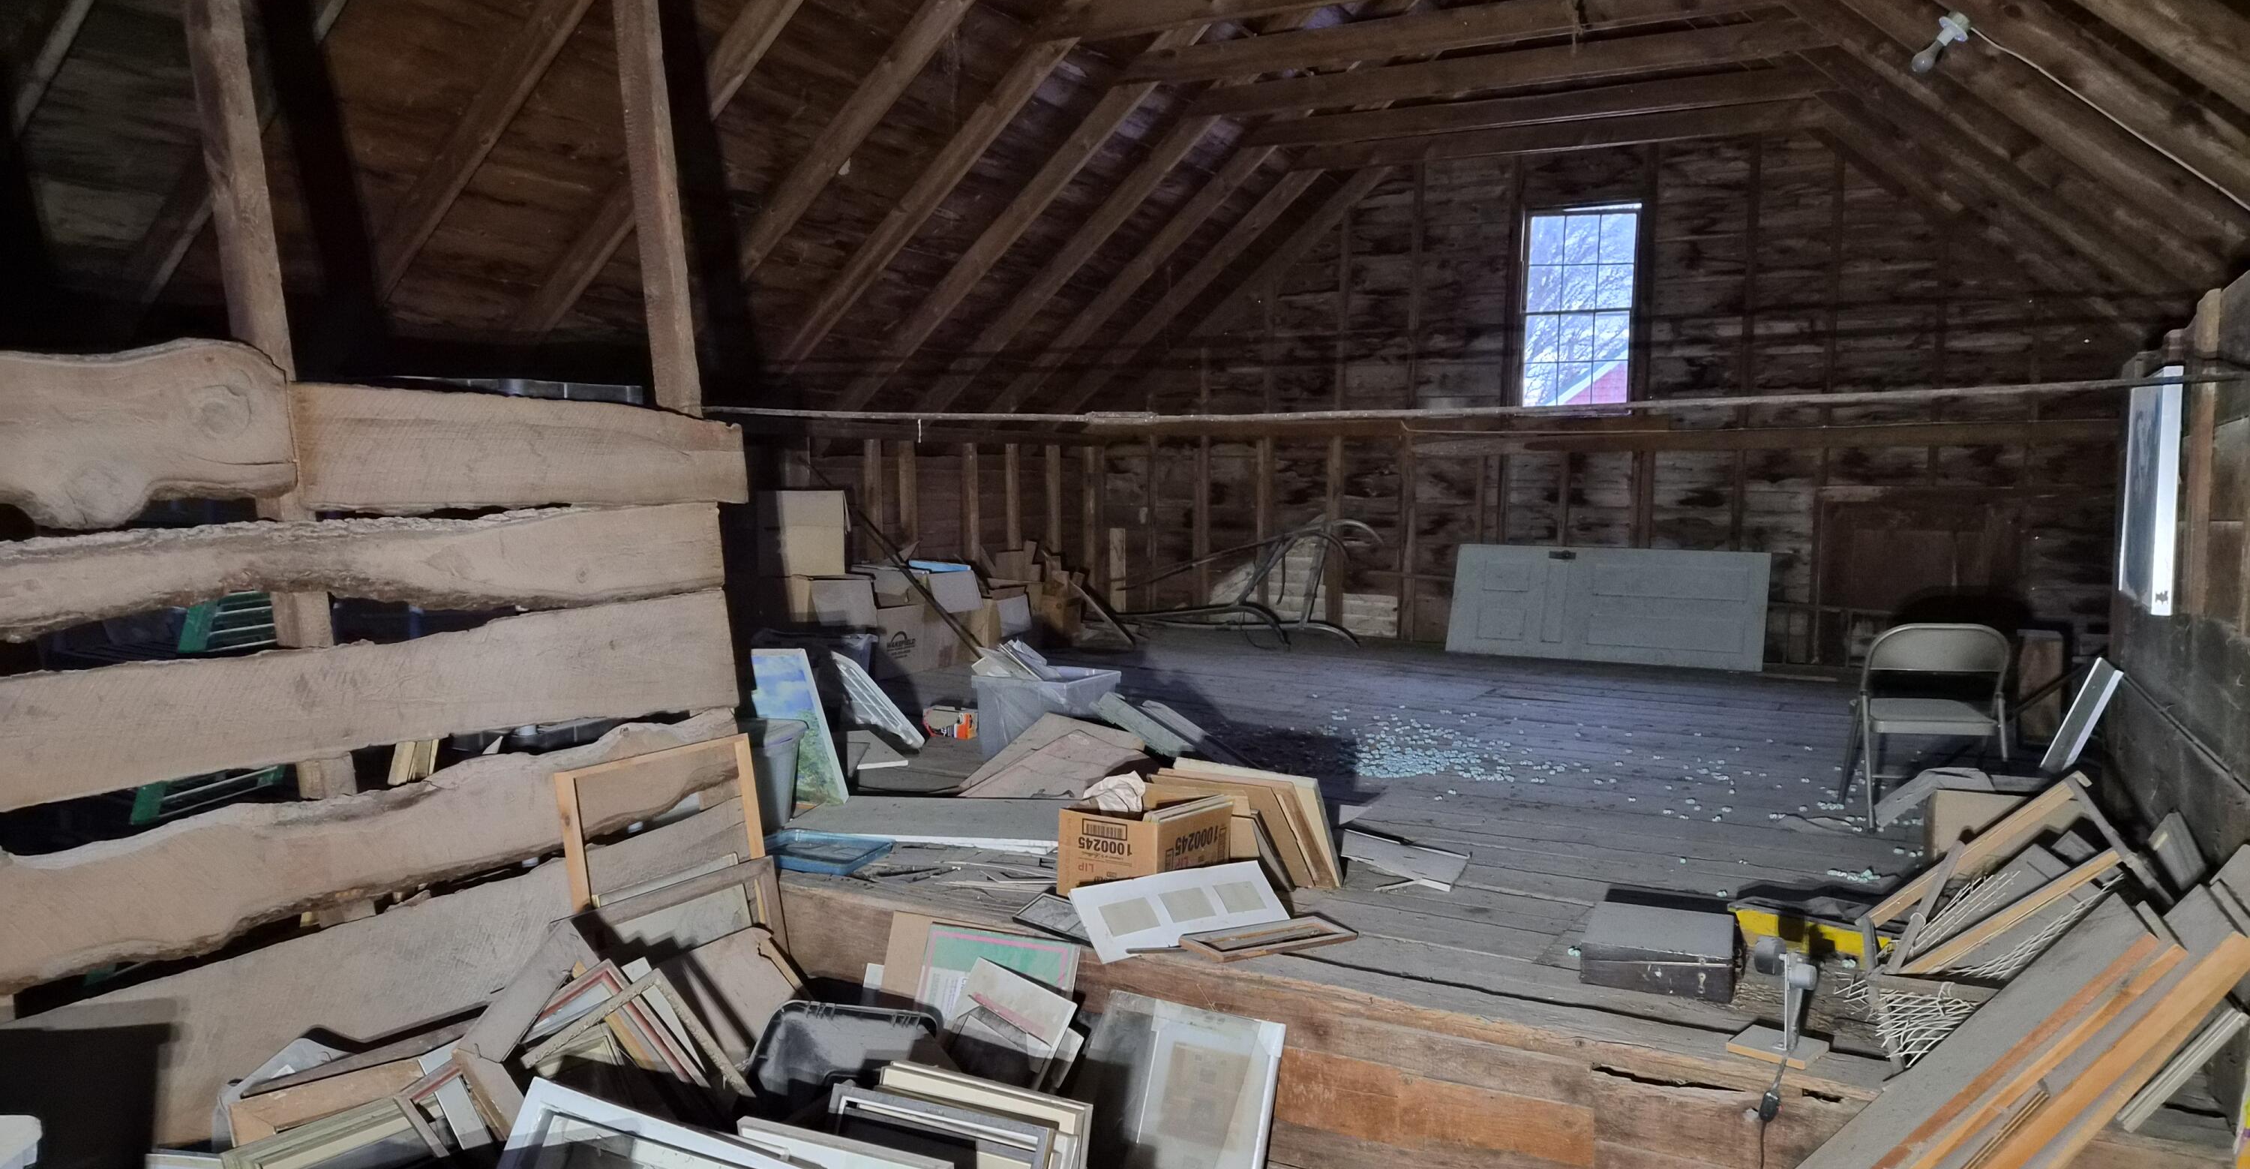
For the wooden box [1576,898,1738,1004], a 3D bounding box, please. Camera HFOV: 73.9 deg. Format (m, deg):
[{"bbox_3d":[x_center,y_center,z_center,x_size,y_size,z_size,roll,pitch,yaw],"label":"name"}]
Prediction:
[{"bbox_3d":[1.326,0.901,3.703,0.333,0.102,0.406,3,4,22],"label":"wooden box"}]

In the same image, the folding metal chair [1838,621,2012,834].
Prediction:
[{"bbox_3d":[2.950,0.505,5.513,0.461,0.730,0.487,2,4,7],"label":"folding metal chair"}]

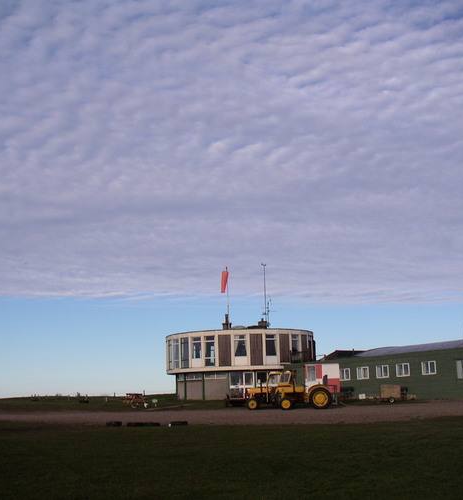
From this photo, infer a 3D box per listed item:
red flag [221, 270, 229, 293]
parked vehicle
[{"bbox_3d":[-0.580,2.630,61.000,0.620,1.800,0.500,-1,-11,0],"label":"red flag"},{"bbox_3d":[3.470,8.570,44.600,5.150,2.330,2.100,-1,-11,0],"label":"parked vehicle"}]

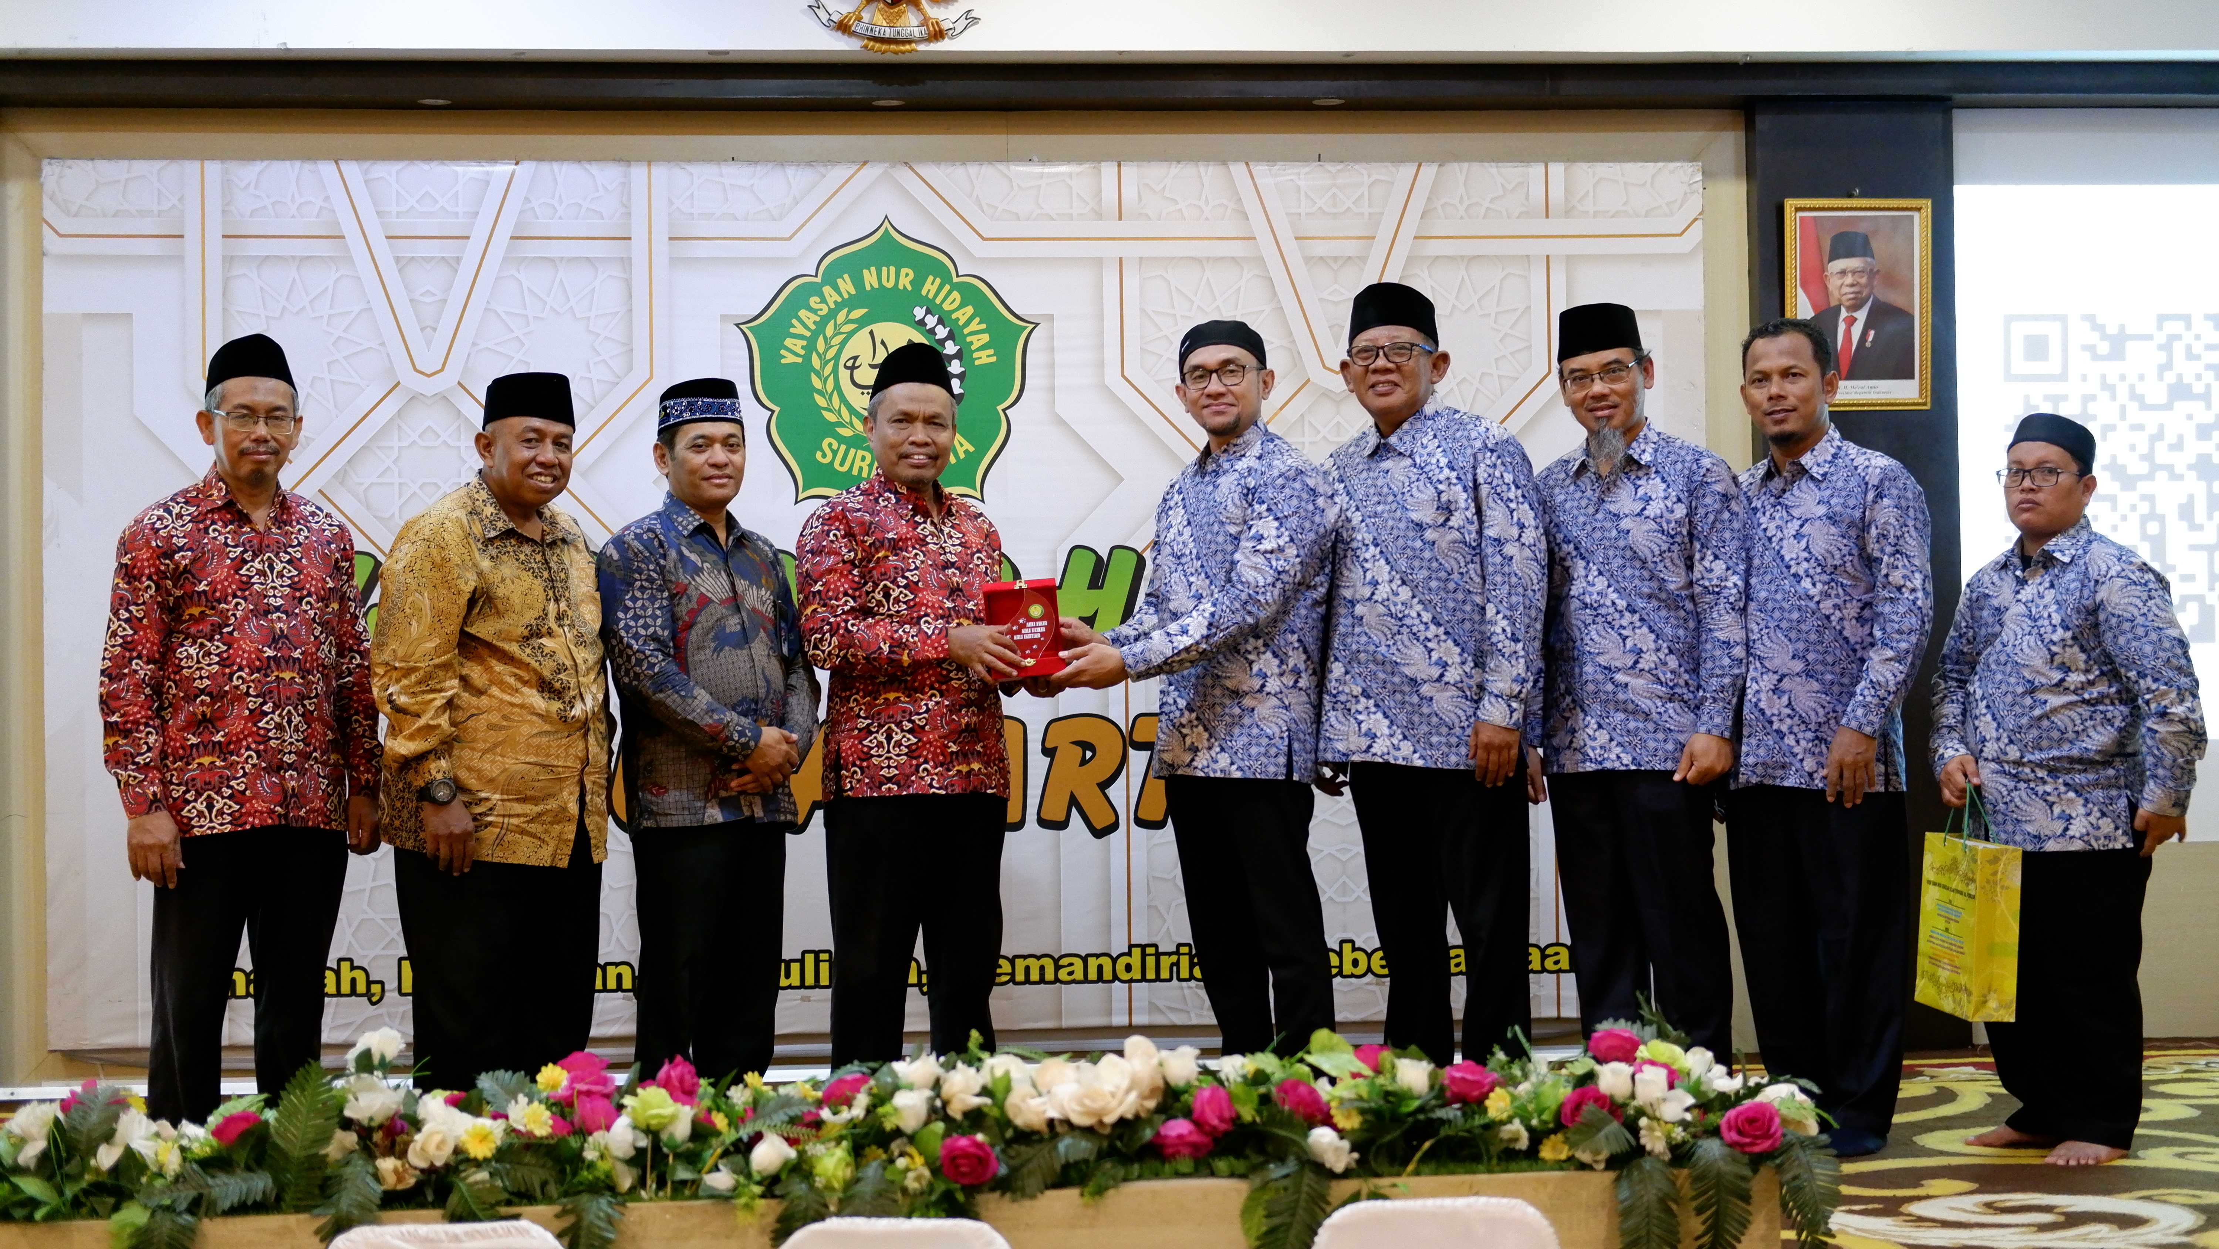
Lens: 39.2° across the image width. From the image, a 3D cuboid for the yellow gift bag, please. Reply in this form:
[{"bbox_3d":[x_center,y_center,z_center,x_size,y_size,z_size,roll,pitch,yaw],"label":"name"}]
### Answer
[{"bbox_3d":[1.793,0.574,6.495,0.100,0.465,0.260,2,2,-10],"label":"yellow gift bag"}]

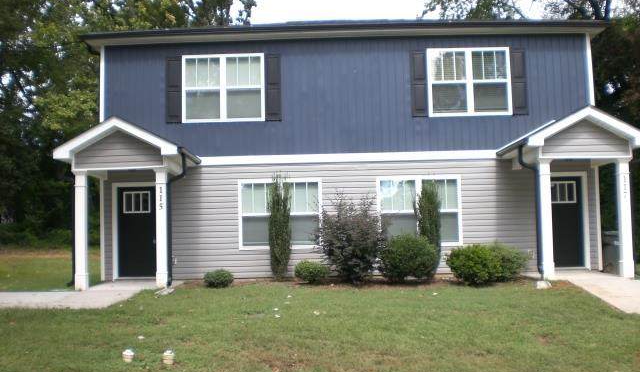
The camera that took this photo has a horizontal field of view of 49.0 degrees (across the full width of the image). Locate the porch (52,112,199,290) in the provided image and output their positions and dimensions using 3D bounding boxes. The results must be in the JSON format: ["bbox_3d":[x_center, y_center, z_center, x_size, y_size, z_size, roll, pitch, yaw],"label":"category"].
[{"bbox_3d":[-3.875,0.406,14.496,2.477,3.334,2.126,-1,-3,0],"label":"porch"}]

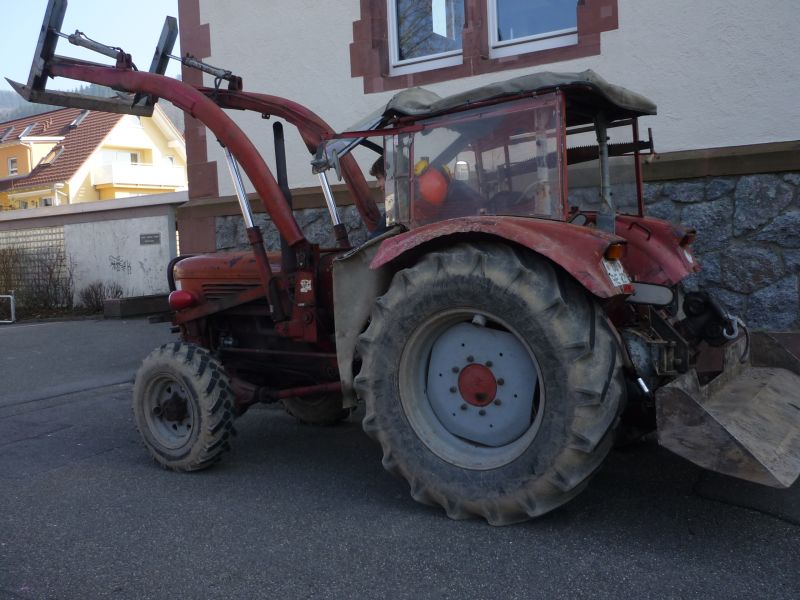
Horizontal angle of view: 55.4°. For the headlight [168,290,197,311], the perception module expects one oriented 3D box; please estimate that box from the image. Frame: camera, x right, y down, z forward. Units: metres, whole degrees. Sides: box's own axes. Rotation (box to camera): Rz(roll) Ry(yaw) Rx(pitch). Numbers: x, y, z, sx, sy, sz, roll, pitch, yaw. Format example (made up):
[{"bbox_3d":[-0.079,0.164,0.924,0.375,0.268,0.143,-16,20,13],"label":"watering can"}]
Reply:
[{"bbox_3d":[-1.572,0.004,5.511,0.190,0.150,0.150,1,7,34],"label":"headlight"}]

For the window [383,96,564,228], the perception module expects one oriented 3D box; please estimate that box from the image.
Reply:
[{"bbox_3d":[0.339,-0.661,3.854,1.030,0.600,0.040,1,7,34],"label":"window"}]

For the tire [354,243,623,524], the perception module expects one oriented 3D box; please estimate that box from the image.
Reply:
[{"bbox_3d":[0.421,0.428,3.894,1.400,1.400,0.380,1,7,34],"label":"tire"}]

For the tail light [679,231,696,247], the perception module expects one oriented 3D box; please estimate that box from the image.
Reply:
[{"bbox_3d":[1.689,-0.358,4.481,0.080,0.095,0.090,1,7,34],"label":"tail light"}]

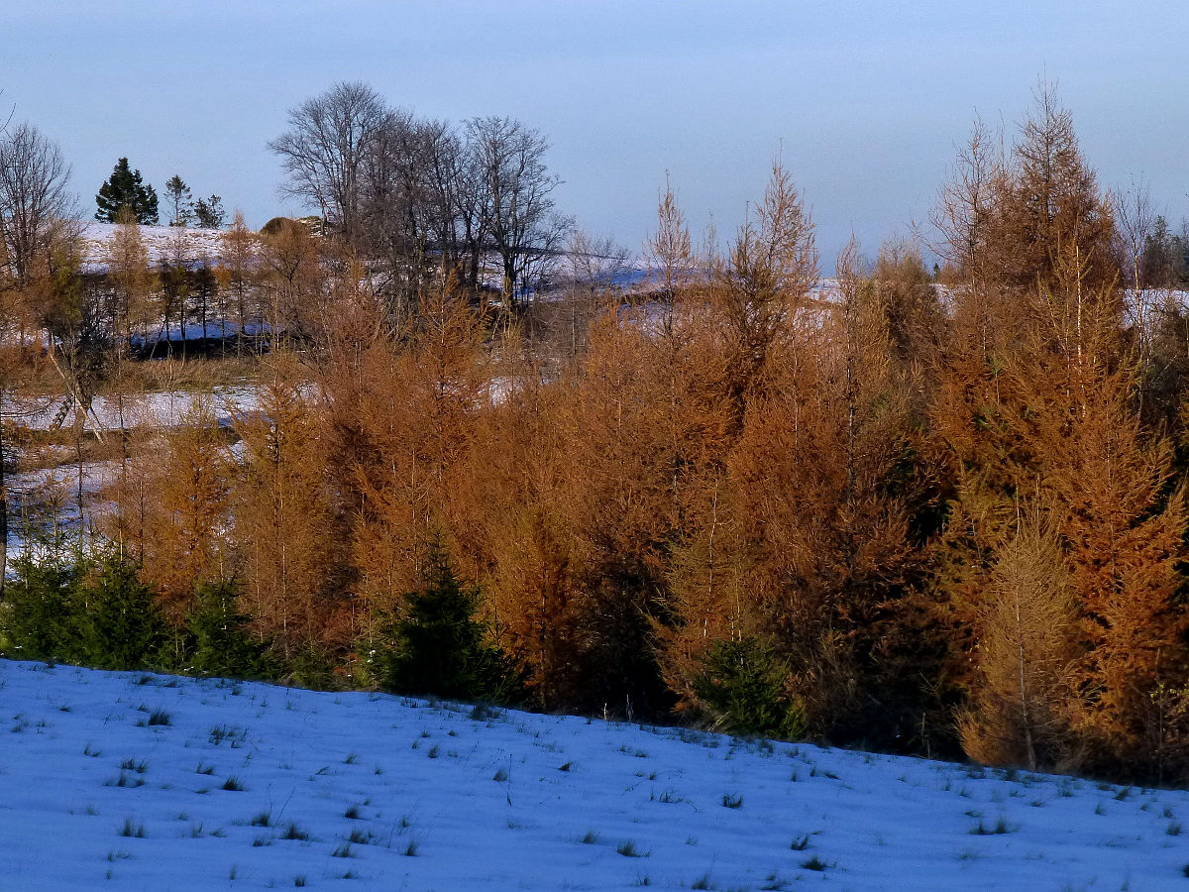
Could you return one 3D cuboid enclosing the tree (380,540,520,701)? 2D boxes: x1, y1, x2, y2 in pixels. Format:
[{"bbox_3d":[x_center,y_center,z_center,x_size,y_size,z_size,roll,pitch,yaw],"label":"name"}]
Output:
[{"bbox_3d":[-2.210,2.689,67.000,2.157,2.427,2.093,0,2,0],"label":"tree"}]

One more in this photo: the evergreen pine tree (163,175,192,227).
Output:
[{"bbox_3d":[-35.262,-20.755,375.000,2.516,4.361,2.440,0,2,0],"label":"evergreen pine tree"}]

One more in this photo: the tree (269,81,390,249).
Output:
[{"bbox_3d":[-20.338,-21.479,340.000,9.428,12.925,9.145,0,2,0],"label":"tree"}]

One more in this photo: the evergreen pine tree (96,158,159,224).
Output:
[{"bbox_3d":[-39.539,-21.593,375.000,5.367,5.702,5.206,0,2,0],"label":"evergreen pine tree"}]

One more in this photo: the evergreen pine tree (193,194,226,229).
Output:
[{"bbox_3d":[-32.662,-19.832,375.000,2.683,2.851,2.603,0,2,0],"label":"evergreen pine tree"}]

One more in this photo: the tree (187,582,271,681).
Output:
[{"bbox_3d":[-5.867,2.929,71.000,1.334,1.588,1.294,0,2,0],"label":"tree"}]

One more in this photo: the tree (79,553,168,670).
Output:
[{"bbox_3d":[-7.640,2.697,72.000,1.449,1.900,1.406,0,2,0],"label":"tree"}]

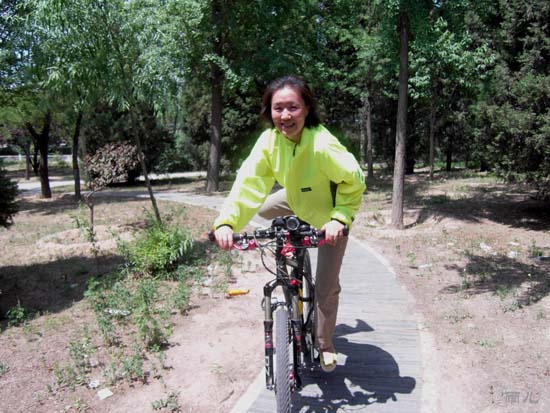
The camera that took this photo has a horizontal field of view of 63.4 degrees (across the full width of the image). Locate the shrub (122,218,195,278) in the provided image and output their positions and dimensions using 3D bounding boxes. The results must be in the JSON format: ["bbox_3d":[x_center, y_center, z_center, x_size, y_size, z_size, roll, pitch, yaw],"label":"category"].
[{"bbox_3d":[-1.310,0.450,5.060,0.790,0.600,0.720,0,8,0],"label":"shrub"}]

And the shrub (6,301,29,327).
[{"bbox_3d":[-2.030,0.845,3.510,0.170,0.180,0.170,0,8,0],"label":"shrub"}]

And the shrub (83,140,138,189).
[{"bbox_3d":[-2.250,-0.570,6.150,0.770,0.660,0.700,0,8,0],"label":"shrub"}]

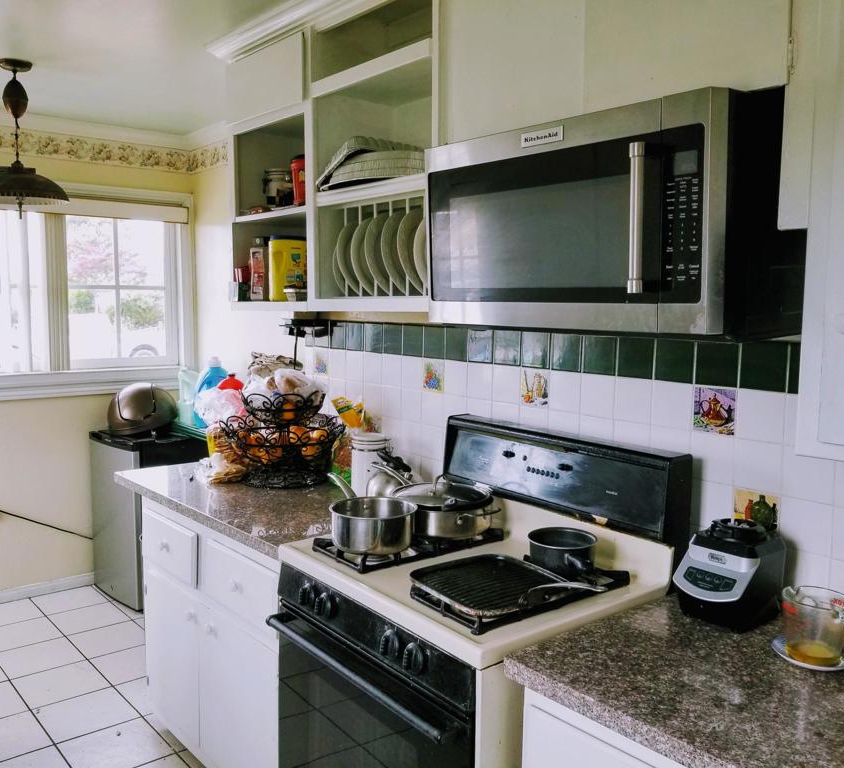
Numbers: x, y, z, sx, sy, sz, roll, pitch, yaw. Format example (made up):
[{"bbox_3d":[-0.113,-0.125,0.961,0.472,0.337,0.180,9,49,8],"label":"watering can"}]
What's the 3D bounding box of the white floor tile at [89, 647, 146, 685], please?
[{"bbox_3d":[-1.243,1.215,3.344,0.303,0.010,0.303,-3,7,-41],"label":"white floor tile"}]

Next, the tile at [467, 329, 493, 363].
[{"bbox_3d":[0.184,-0.113,2.334,0.010,0.100,0.107,-3,7,-40],"label":"tile"}]

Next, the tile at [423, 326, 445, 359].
[{"bbox_3d":[0.043,-0.135,2.507,0.010,0.108,0.108,-3,7,-40],"label":"tile"}]

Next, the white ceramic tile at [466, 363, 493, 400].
[{"bbox_3d":[0.181,-0.006,2.352,0.010,0.108,0.108,-3,7,-40],"label":"white ceramic tile"}]

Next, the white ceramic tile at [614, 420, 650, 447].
[{"bbox_3d":[0.541,0.152,1.976,0.010,0.108,0.108,-4,8,-40],"label":"white ceramic tile"}]

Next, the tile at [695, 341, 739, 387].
[{"bbox_3d":[0.679,-0.049,1.760,0.008,0.108,0.108,-3,7,-40],"label":"tile"}]

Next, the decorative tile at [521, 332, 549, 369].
[{"bbox_3d":[0.326,-0.097,2.176,0.008,0.108,0.108,-3,7,-40],"label":"decorative tile"}]

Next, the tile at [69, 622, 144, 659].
[{"bbox_3d":[-1.438,1.184,3.560,0.303,0.010,0.303,-3,7,-41],"label":"tile"}]

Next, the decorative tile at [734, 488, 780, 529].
[{"bbox_3d":[0.761,0.298,1.749,0.009,0.108,0.108,-5,8,-40],"label":"decorative tile"}]

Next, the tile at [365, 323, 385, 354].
[{"bbox_3d":[-0.169,-0.163,2.757,0.010,0.108,0.108,-3,7,-40],"label":"tile"}]

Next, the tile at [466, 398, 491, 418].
[{"bbox_3d":[0.179,0.103,2.362,0.010,0.108,0.108,-3,7,-40],"label":"tile"}]

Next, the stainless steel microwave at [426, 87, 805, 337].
[{"bbox_3d":[0.399,-0.357,1.770,0.423,0.435,0.760,-9,11,-40],"label":"stainless steel microwave"}]

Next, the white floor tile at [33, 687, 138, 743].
[{"bbox_3d":[-1.268,1.251,2.905,0.303,0.010,0.303,-3,7,-41],"label":"white floor tile"}]

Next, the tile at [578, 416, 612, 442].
[{"bbox_3d":[0.469,0.142,2.059,0.010,0.108,0.108,-4,8,-40],"label":"tile"}]

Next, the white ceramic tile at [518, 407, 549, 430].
[{"bbox_3d":[0.321,0.121,2.197,0.008,0.108,0.108,-3,7,-40],"label":"white ceramic tile"}]

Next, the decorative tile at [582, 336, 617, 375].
[{"bbox_3d":[0.466,-0.075,2.003,0.010,0.100,0.107,-3,7,-40],"label":"decorative tile"}]

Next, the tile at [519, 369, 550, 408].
[{"bbox_3d":[0.327,0.013,2.214,0.010,0.108,0.108,-4,8,-40],"label":"tile"}]

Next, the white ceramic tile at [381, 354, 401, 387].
[{"bbox_3d":[-0.101,-0.045,2.684,0.010,0.108,0.108,-3,7,-40],"label":"white ceramic tile"}]

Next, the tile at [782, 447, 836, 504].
[{"bbox_3d":[0.829,0.192,1.642,0.010,0.108,0.108,-4,8,-40],"label":"tile"}]

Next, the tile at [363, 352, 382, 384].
[{"bbox_3d":[-0.171,-0.056,2.756,0.010,0.107,0.107,-3,7,-40],"label":"tile"}]

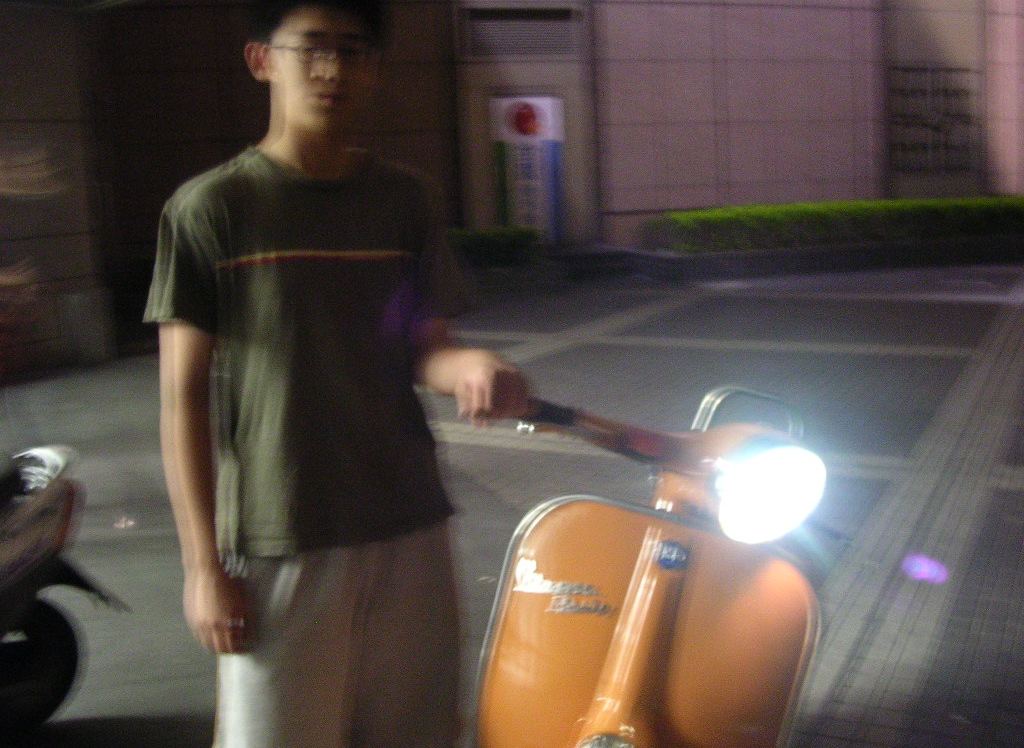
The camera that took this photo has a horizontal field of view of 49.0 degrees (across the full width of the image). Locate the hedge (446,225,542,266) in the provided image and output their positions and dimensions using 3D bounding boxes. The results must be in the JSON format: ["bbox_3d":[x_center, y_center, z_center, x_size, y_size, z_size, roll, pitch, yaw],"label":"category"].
[{"bbox_3d":[-0.550,-1.450,13.100,1.900,0.520,0.800,-12,14,-43],"label":"hedge"}]

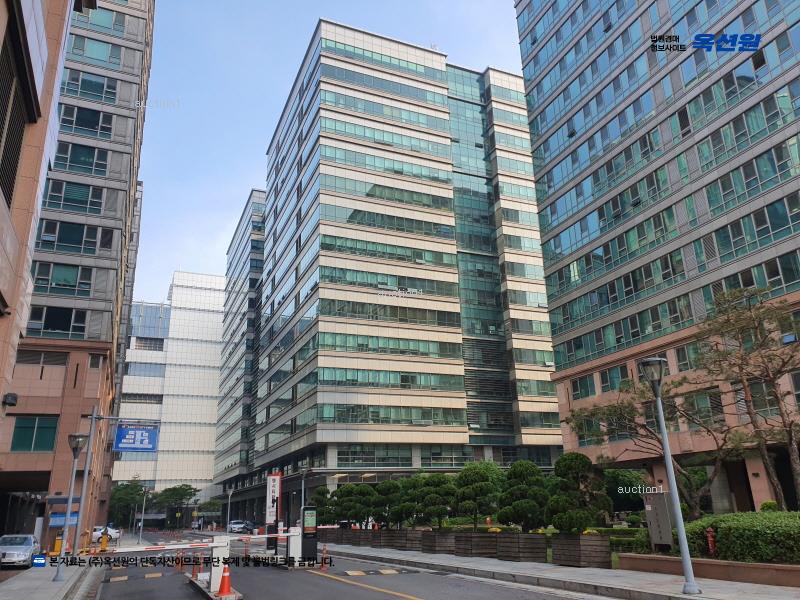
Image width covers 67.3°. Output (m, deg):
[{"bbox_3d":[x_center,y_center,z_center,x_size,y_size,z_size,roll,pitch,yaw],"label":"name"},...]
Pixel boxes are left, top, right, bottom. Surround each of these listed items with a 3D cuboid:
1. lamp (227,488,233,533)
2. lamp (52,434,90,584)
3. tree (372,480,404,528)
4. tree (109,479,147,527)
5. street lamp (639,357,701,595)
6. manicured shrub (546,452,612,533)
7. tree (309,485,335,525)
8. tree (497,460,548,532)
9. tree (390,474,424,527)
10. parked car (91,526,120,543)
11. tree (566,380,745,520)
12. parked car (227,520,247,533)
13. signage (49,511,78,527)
[{"bbox_3d":[-17.251,21.400,60.800,0.550,4.550,0.550,6,-21,-23],"label":"lamp"},{"bbox_3d":[-10.762,6.687,19.543,0.580,4.450,0.580,6,-21,-23],"label":"lamp"},{"bbox_3d":[-0.584,10.441,30.530,1.630,2.310,1.630,6,-21,-23],"label":"tree"},{"bbox_3d":[-40.631,30.567,89.597,5.670,7.480,5.670,6,-21,-23],"label":"tree"},{"bbox_3d":[5.401,3.358,11.935,0.580,4.450,0.580,6,-21,-23],"label":"street lamp"},{"bbox_3d":[5.330,5.716,17.842,1.960,2.260,1.960,6,-21,-23],"label":"manicured shrub"},{"bbox_3d":[-5.250,13.932,40.445,1.820,2.610,1.820,6,-21,-23],"label":"tree"},{"bbox_3d":[4.167,6.657,20.359,1.730,2.320,1.730,6,-21,-23],"label":"tree"},{"bbox_3d":[0.313,9.761,28.964,1.740,2.380,1.740,-2,-19,-1],"label":"tree"},{"bbox_3d":[-28.875,22.567,57.801,4.600,1.460,1.820,6,-21,-23],"label":"parked car"},{"bbox_3d":[8.967,5.233,21.112,5.400,4.710,4.800,-10,-21,21],"label":"tree"},{"bbox_3d":[-20.822,28.799,76.466,1.830,1.480,4.600,6,-21,-23],"label":"parked car"},{"bbox_3d":[-20.983,13.708,37.526,1.840,0.880,0.080,6,-21,-23],"label":"signage"}]

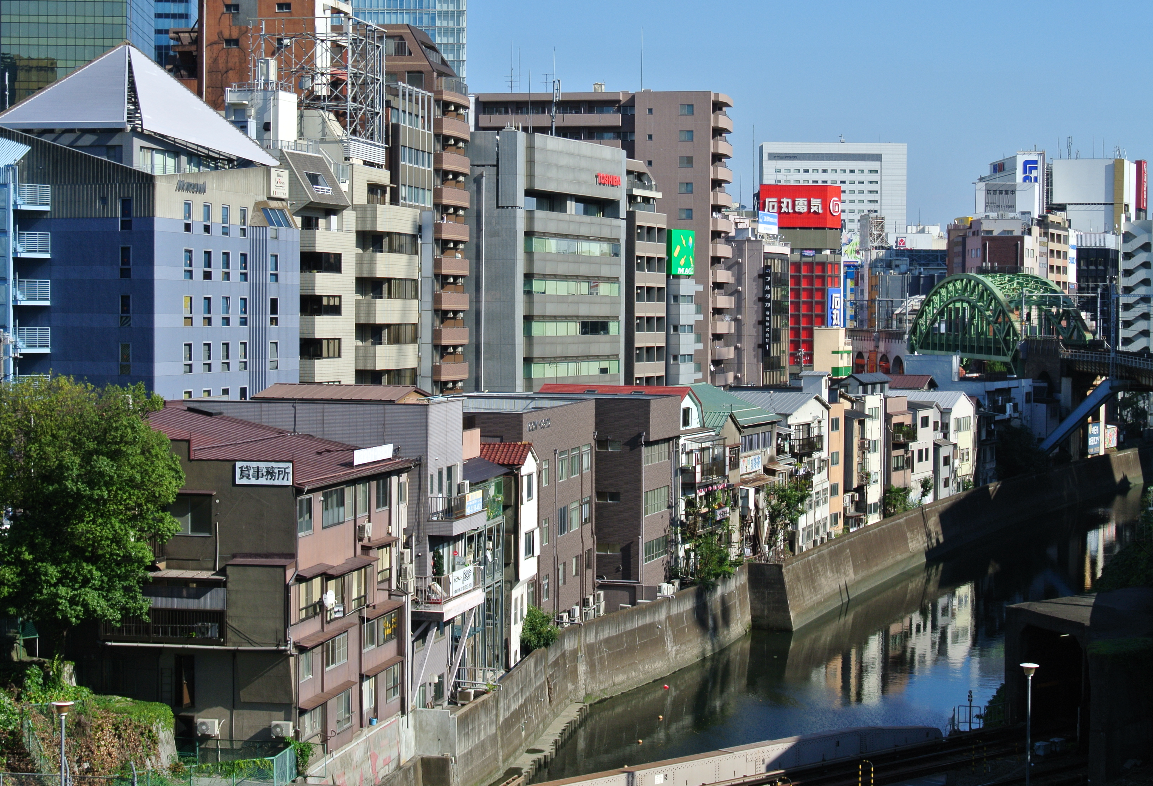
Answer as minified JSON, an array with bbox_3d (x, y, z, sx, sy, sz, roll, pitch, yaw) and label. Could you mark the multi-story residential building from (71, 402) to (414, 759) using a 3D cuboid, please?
[{"bbox_3d":[-13.380,7.036,87.993,9.800,12.400,14.200,1,2,12],"label":"multi-story residential building"}]

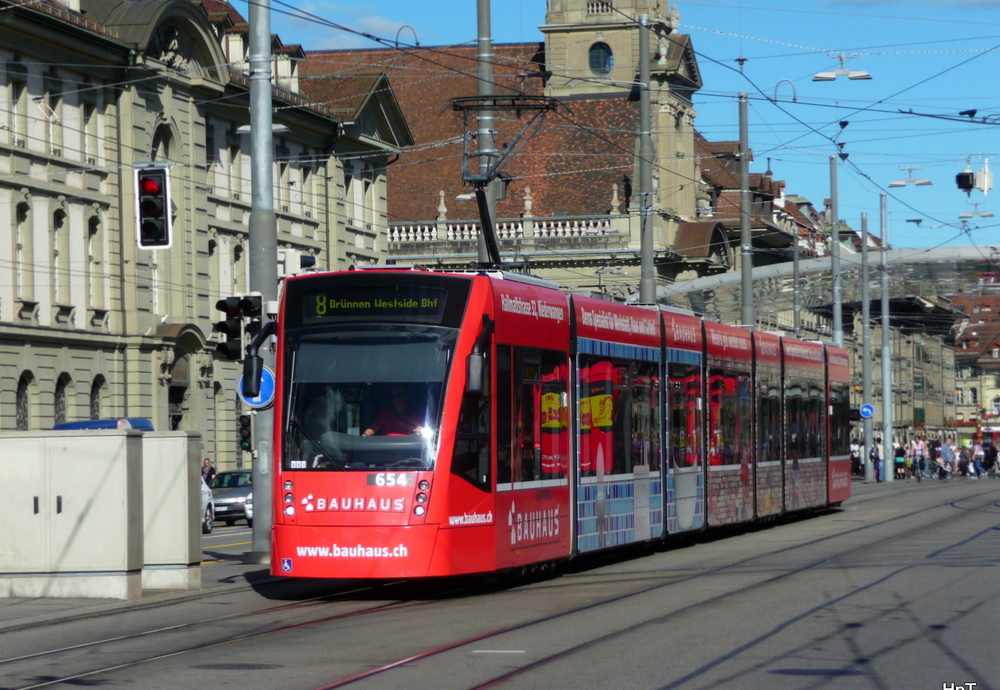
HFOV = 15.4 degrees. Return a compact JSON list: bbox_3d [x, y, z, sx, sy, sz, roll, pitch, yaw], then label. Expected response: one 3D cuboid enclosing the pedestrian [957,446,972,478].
[{"bbox_3d":[19.618,4.915,156.000,0.500,1.360,0.500,-1,-1,12],"label":"pedestrian"}]

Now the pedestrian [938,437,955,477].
[{"bbox_3d":[18.979,4.777,157.000,0.480,1.670,0.500,-1,-1,12],"label":"pedestrian"}]

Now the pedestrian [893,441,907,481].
[{"bbox_3d":[16.659,4.823,154.000,0.520,1.580,0.400,0,-1,0],"label":"pedestrian"}]

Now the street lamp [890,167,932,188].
[{"bbox_3d":[10.879,-4.439,98.000,1.200,0.580,0.400,-1,-1,18],"label":"street lamp"}]

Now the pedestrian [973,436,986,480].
[{"bbox_3d":[20.079,4.770,155.000,0.620,1.670,0.500,-1,-1,9],"label":"pedestrian"}]

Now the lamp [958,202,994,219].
[{"bbox_3d":[15.480,-4.365,120.000,1.200,0.540,0.400,-1,-1,18],"label":"lamp"}]

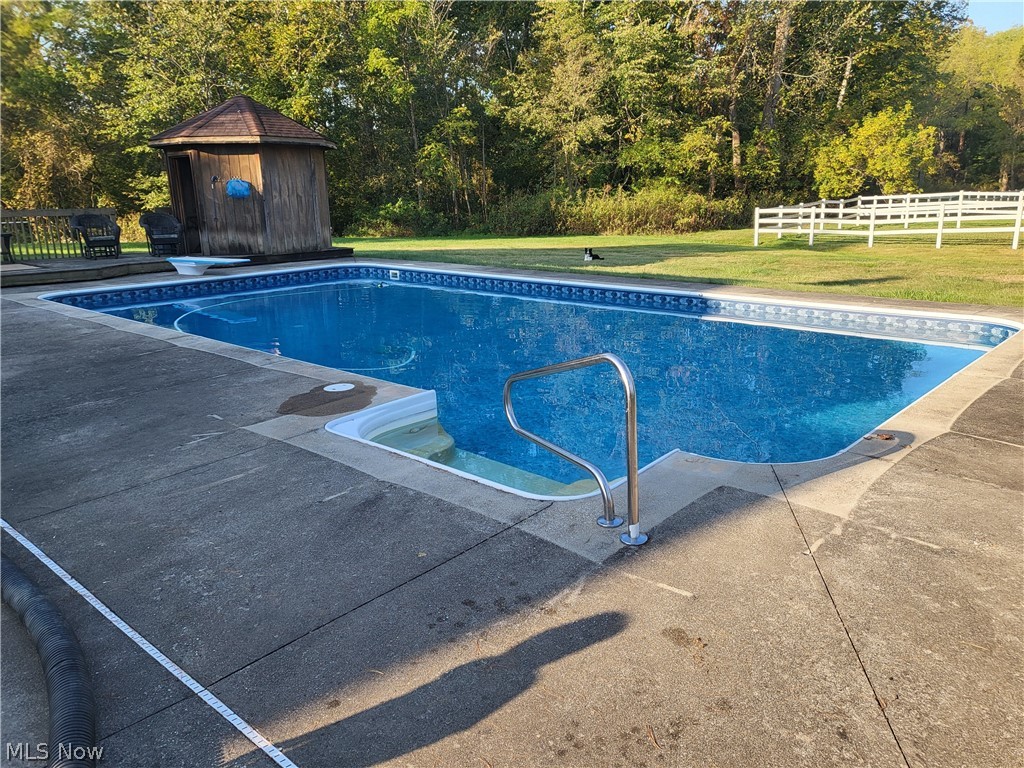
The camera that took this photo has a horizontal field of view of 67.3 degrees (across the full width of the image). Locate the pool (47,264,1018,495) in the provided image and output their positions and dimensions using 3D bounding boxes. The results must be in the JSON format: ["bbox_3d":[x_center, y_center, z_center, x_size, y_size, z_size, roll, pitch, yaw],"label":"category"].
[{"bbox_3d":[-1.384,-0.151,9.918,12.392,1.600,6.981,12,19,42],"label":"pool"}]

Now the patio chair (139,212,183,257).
[{"bbox_3d":[-7.857,-3.340,17.211,0.780,0.912,0.700,12,19,42],"label":"patio chair"}]

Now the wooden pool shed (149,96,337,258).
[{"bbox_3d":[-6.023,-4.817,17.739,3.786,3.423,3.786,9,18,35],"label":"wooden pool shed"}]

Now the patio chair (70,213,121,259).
[{"bbox_3d":[-9.142,-3.239,16.898,0.780,0.932,0.700,12,19,42],"label":"patio chair"}]

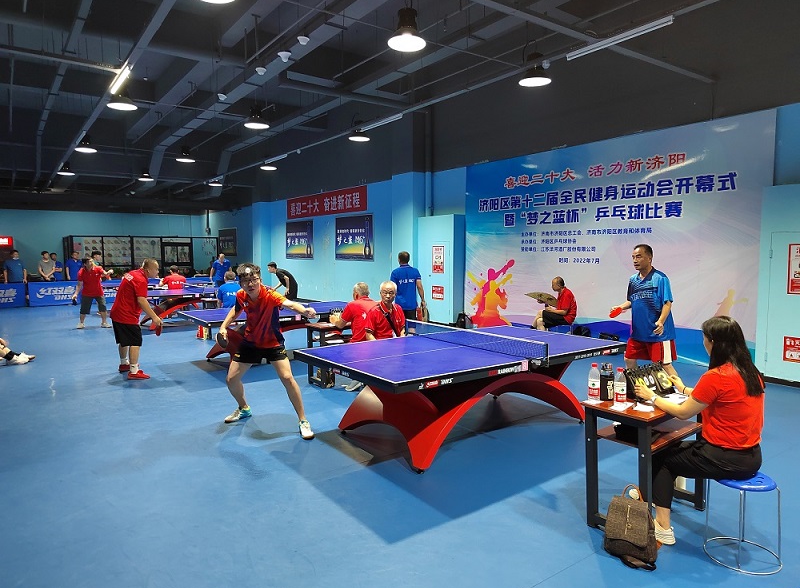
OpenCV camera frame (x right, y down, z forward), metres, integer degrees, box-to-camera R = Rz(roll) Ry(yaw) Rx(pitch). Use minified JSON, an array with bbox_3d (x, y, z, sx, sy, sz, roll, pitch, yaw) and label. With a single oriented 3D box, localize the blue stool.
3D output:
[{"bbox_3d":[1.823,1.165,2.835,0.350,0.455,0.350,0,4,0],"label":"blue stool"}]

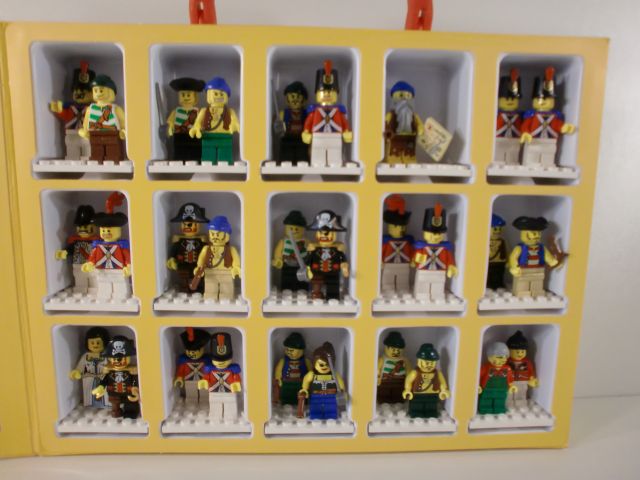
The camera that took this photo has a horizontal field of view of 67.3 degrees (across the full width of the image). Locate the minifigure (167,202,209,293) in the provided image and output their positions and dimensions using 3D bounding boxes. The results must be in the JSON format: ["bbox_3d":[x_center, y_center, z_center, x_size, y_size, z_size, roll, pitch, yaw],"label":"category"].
[{"bbox_3d":[-0.072,0.004,0.265,0.026,0.049,0.015,0,10,-2],"label":"minifigure"}]

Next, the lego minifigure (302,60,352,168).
[{"bbox_3d":[0.004,-0.063,0.241,0.026,0.052,0.015,0,10,-2],"label":"lego minifigure"}]

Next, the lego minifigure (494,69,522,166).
[{"bbox_3d":[0.102,-0.065,0.259,0.026,0.053,0.015,0,10,-2],"label":"lego minifigure"}]

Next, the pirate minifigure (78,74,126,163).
[{"bbox_3d":[-0.106,-0.059,0.236,0.025,0.043,0.017,0,10,-2],"label":"pirate minifigure"}]

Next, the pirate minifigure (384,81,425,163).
[{"bbox_3d":[0.044,-0.060,0.251,0.021,0.045,0.014,0,9,-2],"label":"pirate minifigure"}]

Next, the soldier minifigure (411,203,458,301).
[{"bbox_3d":[0.062,0.006,0.258,0.025,0.053,0.014,0,10,-2],"label":"soldier minifigure"}]

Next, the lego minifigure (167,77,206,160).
[{"bbox_3d":[-0.070,-0.062,0.253,0.025,0.045,0.017,0,10,-2],"label":"lego minifigure"}]

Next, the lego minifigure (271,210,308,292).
[{"bbox_3d":[-0.015,0.007,0.268,0.022,0.046,0.014,0,9,-2],"label":"lego minifigure"}]

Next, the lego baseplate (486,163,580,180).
[{"bbox_3d":[0.107,-0.037,0.258,0.048,0.005,0.032,0,10,-2],"label":"lego baseplate"}]

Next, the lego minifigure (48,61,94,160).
[{"bbox_3d":[-0.123,-0.066,0.248,0.025,0.052,0.021,0,10,-2],"label":"lego minifigure"}]

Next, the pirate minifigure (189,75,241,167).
[{"bbox_3d":[-0.051,-0.059,0.239,0.025,0.043,0.017,0,10,-2],"label":"pirate minifigure"}]

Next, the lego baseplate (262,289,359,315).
[{"bbox_3d":[-0.005,0.032,0.261,0.048,0.005,0.032,0,9,-2],"label":"lego baseplate"}]

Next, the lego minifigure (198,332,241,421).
[{"bbox_3d":[-0.054,0.074,0.260,0.023,0.049,0.016,0,9,-2],"label":"lego minifigure"}]

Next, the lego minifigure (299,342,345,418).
[{"bbox_3d":[0.002,0.078,0.264,0.026,0.043,0.018,0,10,-2],"label":"lego minifigure"}]

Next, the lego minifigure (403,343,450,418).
[{"bbox_3d":[0.058,0.078,0.268,0.025,0.042,0.016,0,10,-2],"label":"lego minifigure"}]

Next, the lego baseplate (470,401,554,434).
[{"bbox_3d":[0.104,0.098,0.279,0.048,0.005,0.032,0,10,-2],"label":"lego baseplate"}]

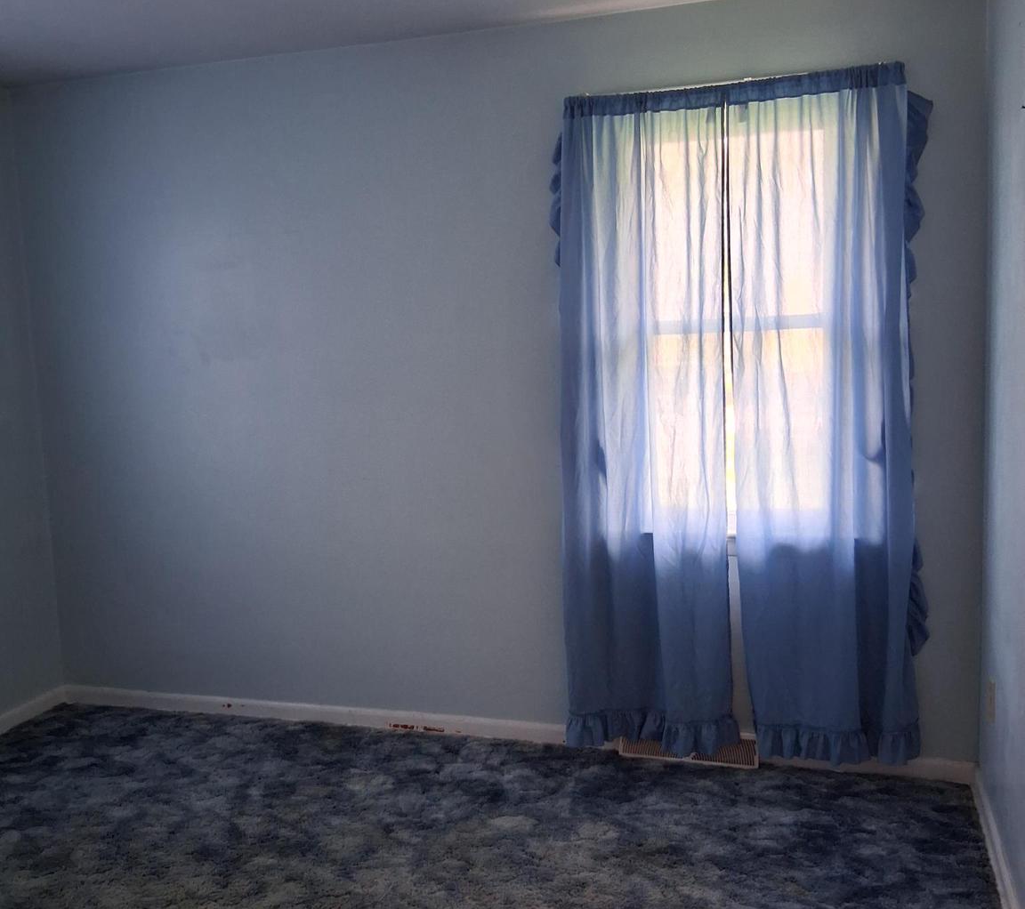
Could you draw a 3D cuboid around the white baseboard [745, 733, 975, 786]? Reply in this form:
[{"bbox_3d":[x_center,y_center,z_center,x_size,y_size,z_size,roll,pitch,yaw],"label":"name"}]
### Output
[{"bbox_3d":[1.101,0.993,3.290,0.697,0.072,0.017,0,8,18],"label":"white baseboard"}]

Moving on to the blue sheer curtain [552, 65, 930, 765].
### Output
[{"bbox_3d":[0.693,-0.061,3.225,1.145,2.152,0.100,0,8,18],"label":"blue sheer curtain"}]

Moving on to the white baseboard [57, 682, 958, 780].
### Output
[{"bbox_3d":[-0.211,0.989,3.712,3.452,0.072,0.017,0,8,18],"label":"white baseboard"}]

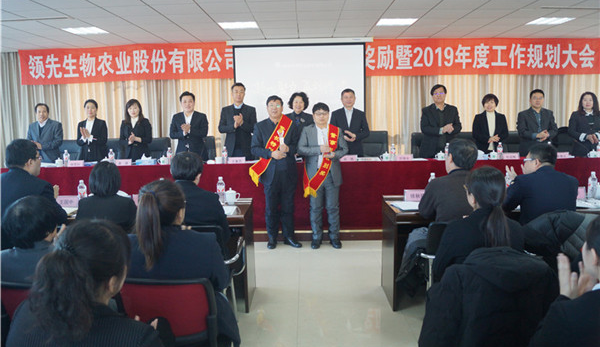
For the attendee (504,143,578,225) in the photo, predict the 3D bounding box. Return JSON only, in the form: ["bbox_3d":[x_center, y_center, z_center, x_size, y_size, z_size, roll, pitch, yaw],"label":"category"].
[{"bbox_3d":[1.585,0.421,3.175,0.540,1.290,0.780,-3,7,-16],"label":"attendee"}]

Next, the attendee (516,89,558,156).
[{"bbox_3d":[3.281,-0.311,6.212,0.540,1.720,0.380,1,7,12],"label":"attendee"}]

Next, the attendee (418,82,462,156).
[{"bbox_3d":[1.948,-0.335,6.343,0.550,1.797,0.380,0,8,9],"label":"attendee"}]

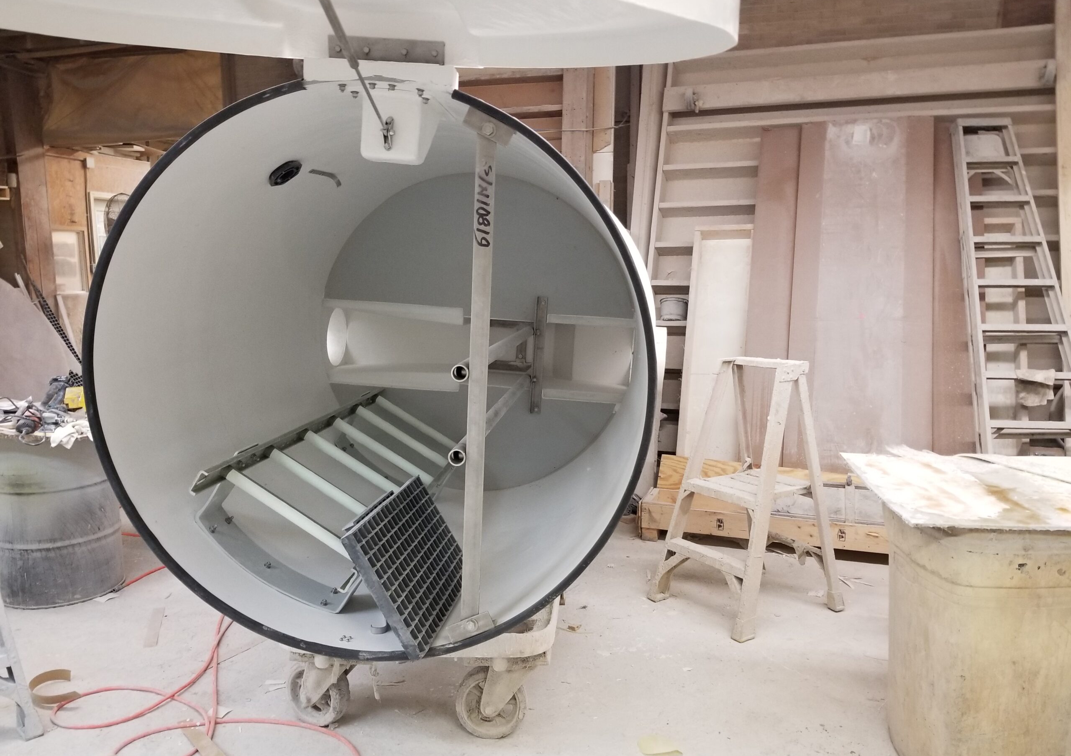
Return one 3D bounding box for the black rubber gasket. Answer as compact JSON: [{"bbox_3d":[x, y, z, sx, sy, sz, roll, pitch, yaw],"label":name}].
[{"bbox_3d":[-0.464,0.005,2.132,1.555,1.555,0.035,1,7,6],"label":"black rubber gasket"}]

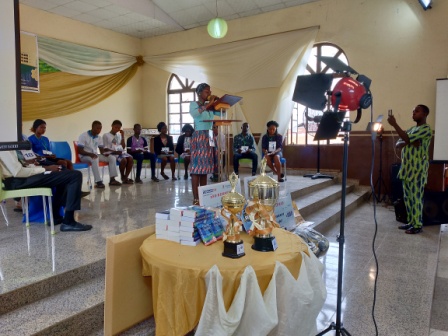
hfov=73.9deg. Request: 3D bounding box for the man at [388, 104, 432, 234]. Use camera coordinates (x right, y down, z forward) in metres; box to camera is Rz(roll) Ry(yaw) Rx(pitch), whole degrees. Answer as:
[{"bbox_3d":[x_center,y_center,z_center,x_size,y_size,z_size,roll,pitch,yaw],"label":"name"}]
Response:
[{"bbox_3d":[2.555,0.014,4.085,0.540,1.735,0.480,1,3,3],"label":"man"}]

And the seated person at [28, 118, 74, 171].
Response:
[{"bbox_3d":[-2.559,-0.184,4.689,0.860,1.230,0.500,1,3,12],"label":"seated person"}]

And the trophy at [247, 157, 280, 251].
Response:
[{"bbox_3d":[0.190,0.164,1.395,0.160,0.430,0.150,0,3,0],"label":"trophy"}]

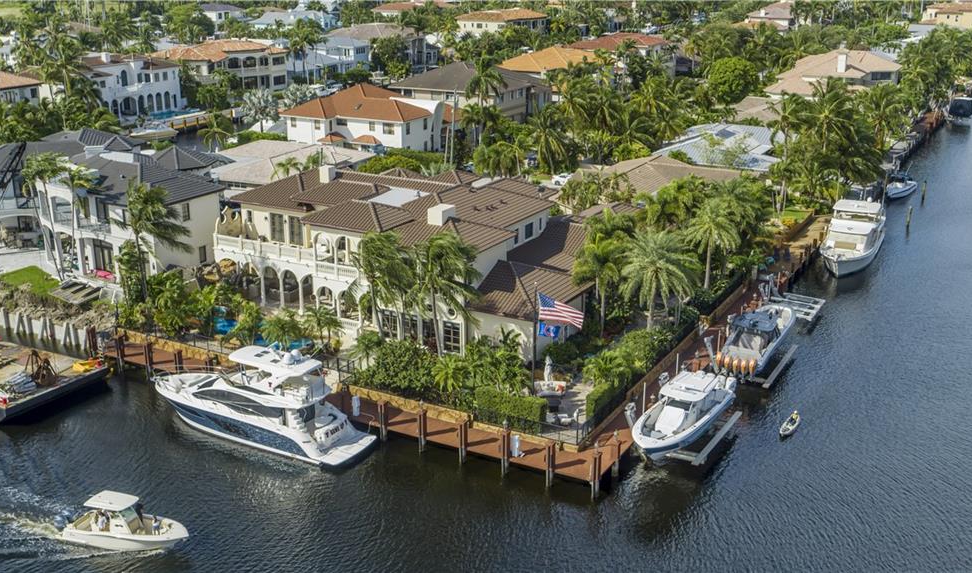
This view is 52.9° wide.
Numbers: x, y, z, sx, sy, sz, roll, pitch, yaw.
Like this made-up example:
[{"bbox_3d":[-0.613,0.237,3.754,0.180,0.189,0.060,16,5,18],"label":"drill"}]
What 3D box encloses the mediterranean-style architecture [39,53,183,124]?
[{"bbox_3d":[-69.012,-36.092,176.525,19.000,9.000,21.000,13,24,32],"label":"mediterranean-style architecture"}]

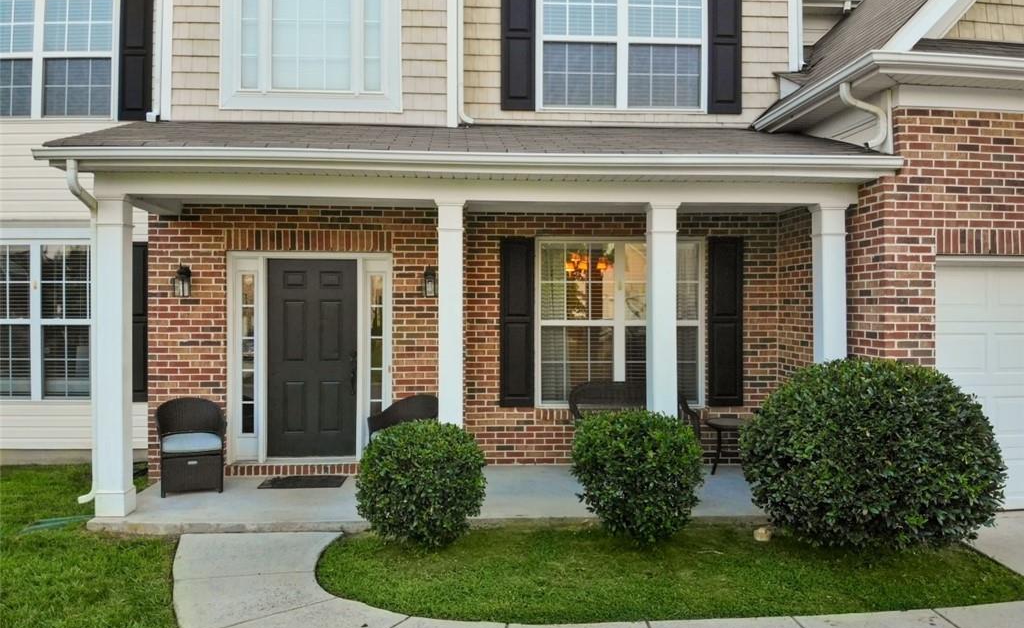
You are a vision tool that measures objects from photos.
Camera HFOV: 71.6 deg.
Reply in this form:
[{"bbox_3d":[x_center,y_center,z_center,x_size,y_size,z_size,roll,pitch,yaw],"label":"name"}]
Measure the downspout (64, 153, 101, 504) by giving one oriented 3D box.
[{"bbox_3d":[-3.385,0.190,5.560,0.210,2.700,0.420,0,-1,-3],"label":"downspout"}]

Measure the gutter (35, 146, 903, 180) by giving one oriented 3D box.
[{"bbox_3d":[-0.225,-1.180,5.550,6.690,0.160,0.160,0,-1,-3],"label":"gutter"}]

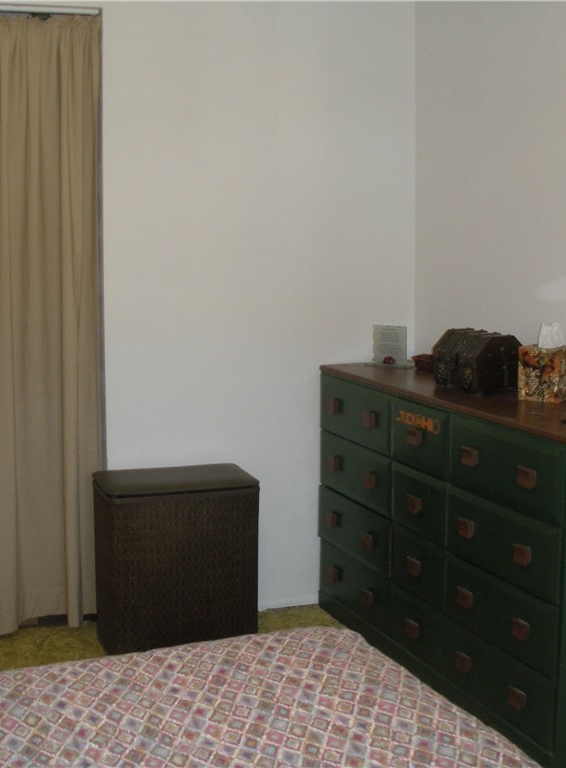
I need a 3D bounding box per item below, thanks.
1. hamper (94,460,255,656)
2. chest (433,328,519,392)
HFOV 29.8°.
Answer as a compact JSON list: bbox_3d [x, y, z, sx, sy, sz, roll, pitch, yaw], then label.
[{"bbox_3d":[-0.348,0.573,3.518,0.500,0.555,0.240,-3,9,-17],"label":"hamper"},{"bbox_3d":[0.604,-0.074,3.246,0.178,0.172,0.240,-4,9,-26],"label":"chest"}]

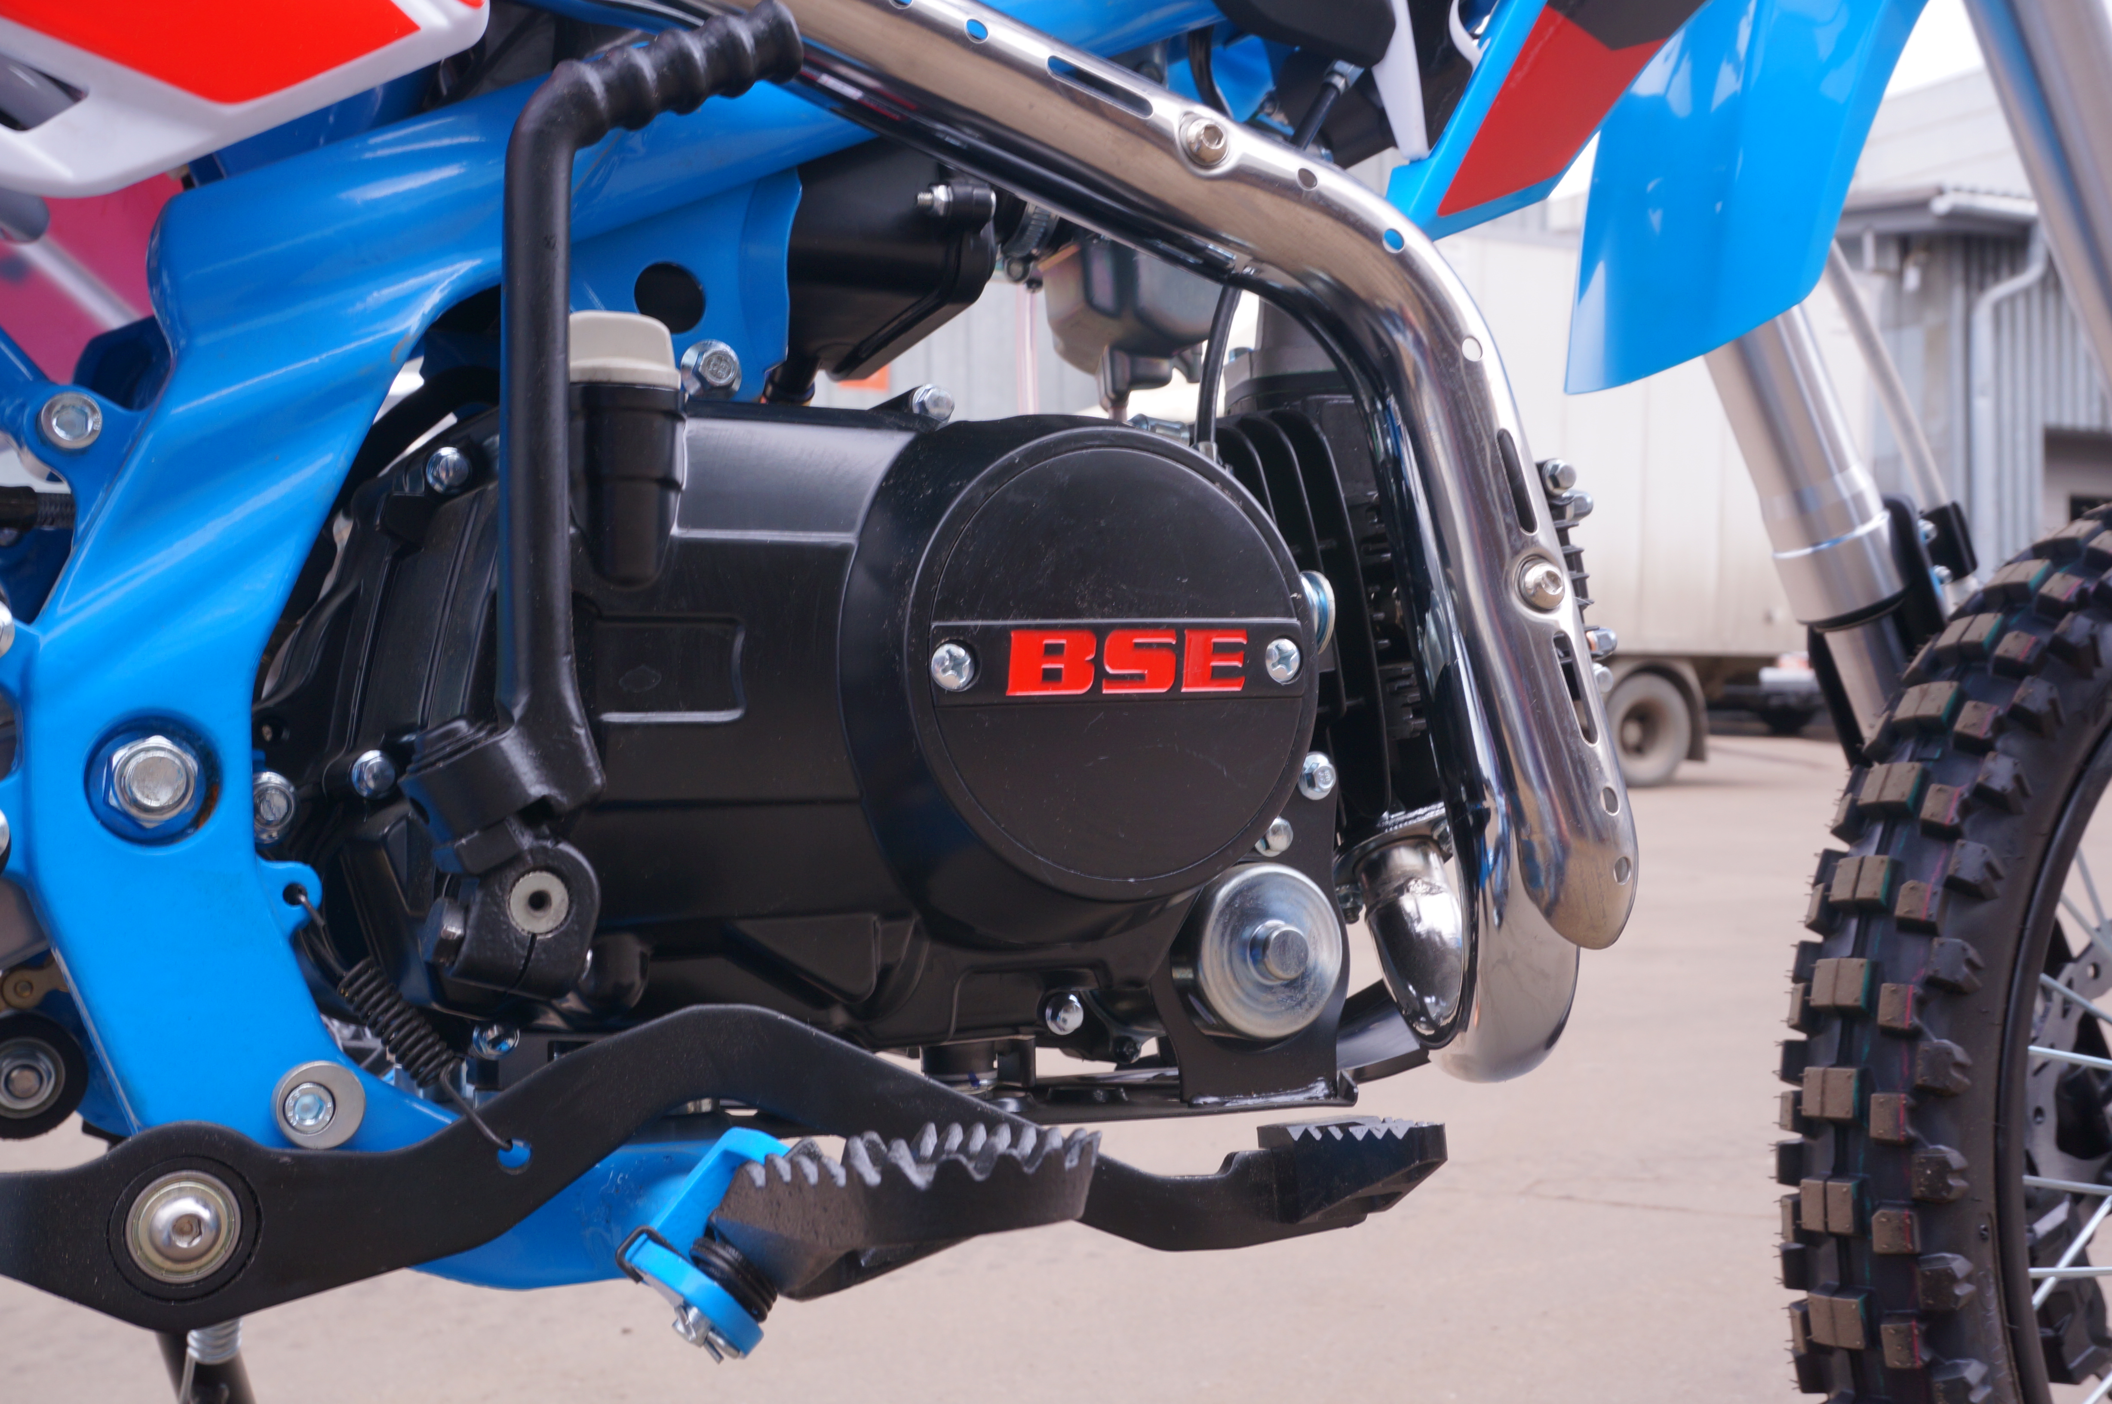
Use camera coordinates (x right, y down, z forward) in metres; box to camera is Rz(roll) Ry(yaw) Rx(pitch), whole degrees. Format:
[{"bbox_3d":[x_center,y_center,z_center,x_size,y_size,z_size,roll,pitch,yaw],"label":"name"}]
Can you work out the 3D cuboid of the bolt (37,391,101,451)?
[{"bbox_3d":[-0.224,-0.064,0.520,0.013,0.013,0.009,0,-1,-28],"label":"bolt"}]

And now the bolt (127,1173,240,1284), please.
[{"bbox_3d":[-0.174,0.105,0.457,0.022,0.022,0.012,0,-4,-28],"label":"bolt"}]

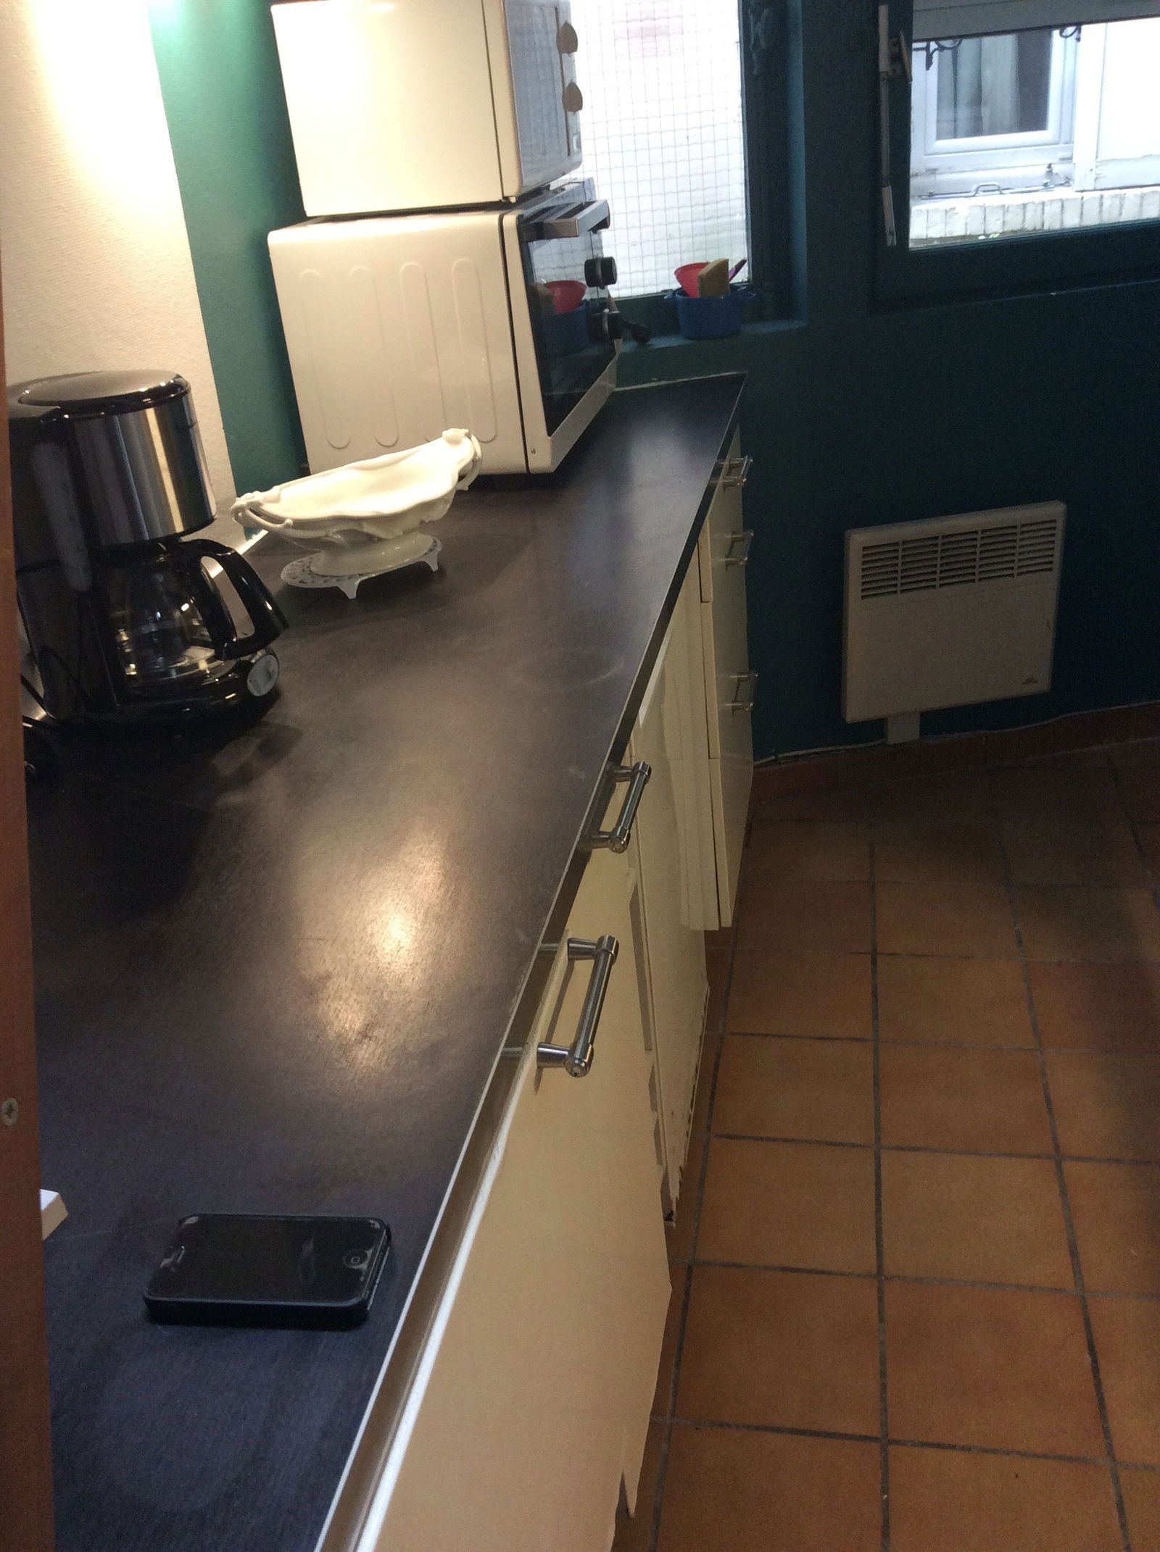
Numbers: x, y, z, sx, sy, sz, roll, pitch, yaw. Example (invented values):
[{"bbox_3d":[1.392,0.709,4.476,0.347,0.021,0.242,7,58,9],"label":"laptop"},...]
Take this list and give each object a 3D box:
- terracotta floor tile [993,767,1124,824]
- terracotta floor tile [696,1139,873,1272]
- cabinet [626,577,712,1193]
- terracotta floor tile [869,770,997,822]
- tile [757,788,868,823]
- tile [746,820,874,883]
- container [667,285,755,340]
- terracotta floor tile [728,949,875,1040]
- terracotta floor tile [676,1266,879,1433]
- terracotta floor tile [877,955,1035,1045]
[{"bbox_3d":[0.999,0.043,3.013,0.244,0.012,0.244,1,27,11],"label":"terracotta floor tile"},{"bbox_3d":[0.299,0.614,2.048,0.248,0.012,0.248,1,27,11],"label":"terracotta floor tile"},{"bbox_3d":[-0.129,0.122,2.071,0.564,0.844,0.607,1,27,11],"label":"cabinet"},{"bbox_3d":[0.750,0.042,3.056,0.244,0.012,0.244,1,27,11],"label":"terracotta floor tile"},{"bbox_3d":[0.497,0.058,3.063,0.244,0.012,0.160,1,27,11],"label":"tile"},{"bbox_3d":[0.462,0.152,2.882,0.244,0.012,0.244,1,27,11],"label":"tile"},{"bbox_3d":[0.245,-0.866,2.681,0.160,0.076,0.130,5,28,19],"label":"container"},{"bbox_3d":[0.385,0.383,2.495,0.248,0.012,0.248,1,27,11],"label":"terracotta floor tile"},{"bbox_3d":[0.256,0.730,1.825,0.248,0.012,0.248,1,27,11],"label":"terracotta floor tile"},{"bbox_3d":[0.636,0.387,2.448,0.248,0.012,0.248,1,27,11],"label":"terracotta floor tile"}]

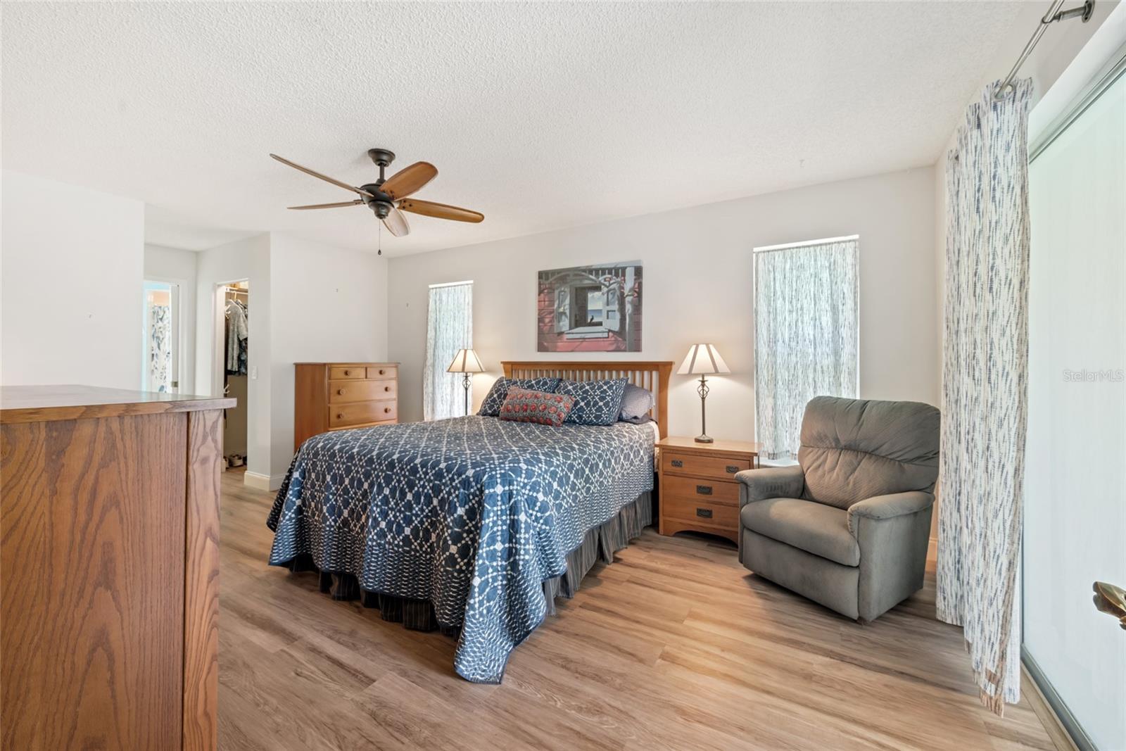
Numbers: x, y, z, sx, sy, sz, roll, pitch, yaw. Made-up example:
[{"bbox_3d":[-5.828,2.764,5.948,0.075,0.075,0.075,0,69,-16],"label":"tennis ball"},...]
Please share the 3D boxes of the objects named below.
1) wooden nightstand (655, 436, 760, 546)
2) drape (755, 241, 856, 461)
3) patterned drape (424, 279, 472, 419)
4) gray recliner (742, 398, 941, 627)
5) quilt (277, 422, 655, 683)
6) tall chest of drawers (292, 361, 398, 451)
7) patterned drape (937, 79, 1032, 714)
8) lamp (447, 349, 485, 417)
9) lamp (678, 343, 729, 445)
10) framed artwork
[{"bbox_3d":[1.053,0.812,3.128,0.665,0.640,0.450,1,0,30],"label":"wooden nightstand"},{"bbox_3d":[1.690,-0.151,3.054,0.635,1.520,0.080,1,0,30],"label":"drape"},{"bbox_3d":[-1.189,-0.188,4.658,0.660,1.570,0.120,1,0,30],"label":"patterned drape"},{"bbox_3d":[1.536,0.636,2.469,0.830,1.010,0.790,0,0,-30],"label":"gray recliner"},{"bbox_3d":[-0.457,0.718,2.832,1.740,0.760,2.000,1,0,30],"label":"quilt"},{"bbox_3d":[-2.199,0.487,4.501,0.490,1.210,0.860,1,0,27],"label":"tall chest of drawers"},{"bbox_3d":[1.654,0.075,1.757,0.140,2.140,0.700,1,0,30],"label":"patterned drape"},{"bbox_3d":[-0.945,0.106,4.308,0.370,0.730,0.370,1,0,0],"label":"lamp"},{"bbox_3d":[1.029,0.132,3.207,0.370,0.730,0.370,1,0,30],"label":"lamp"},{"bbox_3d":[0.206,-0.580,3.825,1.020,0.750,0.040,1,0,30],"label":"framed artwork"}]

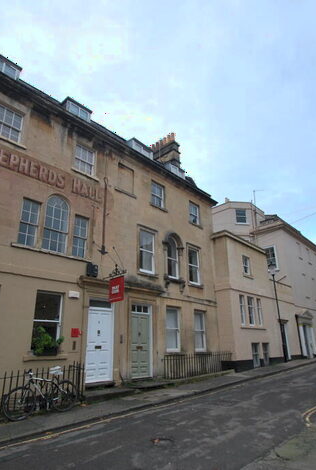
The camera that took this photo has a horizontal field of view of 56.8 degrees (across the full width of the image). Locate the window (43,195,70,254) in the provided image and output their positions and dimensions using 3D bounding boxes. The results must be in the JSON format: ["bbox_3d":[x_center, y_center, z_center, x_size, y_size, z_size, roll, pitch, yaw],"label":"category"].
[{"bbox_3d":[-3.202,-0.392,9.306,0.150,1.919,0.820,-17,-24,40],"label":"window"}]

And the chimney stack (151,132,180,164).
[{"bbox_3d":[0.398,-5.314,19.664,2.300,2.300,0.693,-17,-24,40],"label":"chimney stack"}]

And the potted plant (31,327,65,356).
[{"bbox_3d":[-2.995,2.915,8.061,0.300,0.696,0.824,-17,-24,40],"label":"potted plant"}]

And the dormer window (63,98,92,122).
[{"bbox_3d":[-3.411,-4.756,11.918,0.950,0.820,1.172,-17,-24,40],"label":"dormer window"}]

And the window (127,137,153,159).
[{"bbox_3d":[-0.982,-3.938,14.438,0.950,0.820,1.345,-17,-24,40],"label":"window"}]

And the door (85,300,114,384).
[{"bbox_3d":[-1.840,3.429,9.514,0.120,2.501,1.066,-17,-24,40],"label":"door"}]

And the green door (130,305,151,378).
[{"bbox_3d":[-0.598,3.885,10.789,0.120,2.534,1.050,-17,-24,40],"label":"green door"}]

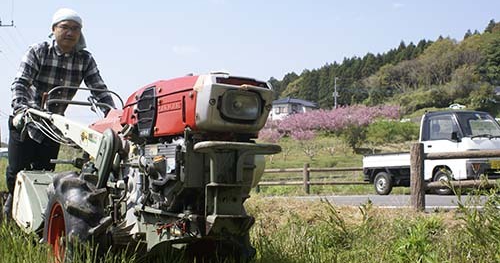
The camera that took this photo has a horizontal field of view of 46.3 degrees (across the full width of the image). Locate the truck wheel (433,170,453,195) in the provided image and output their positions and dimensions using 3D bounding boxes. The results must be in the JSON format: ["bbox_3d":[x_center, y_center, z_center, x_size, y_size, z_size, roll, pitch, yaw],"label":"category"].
[{"bbox_3d":[4.267,1.135,12.950,0.150,0.540,0.540,3,-5,-33],"label":"truck wheel"}]

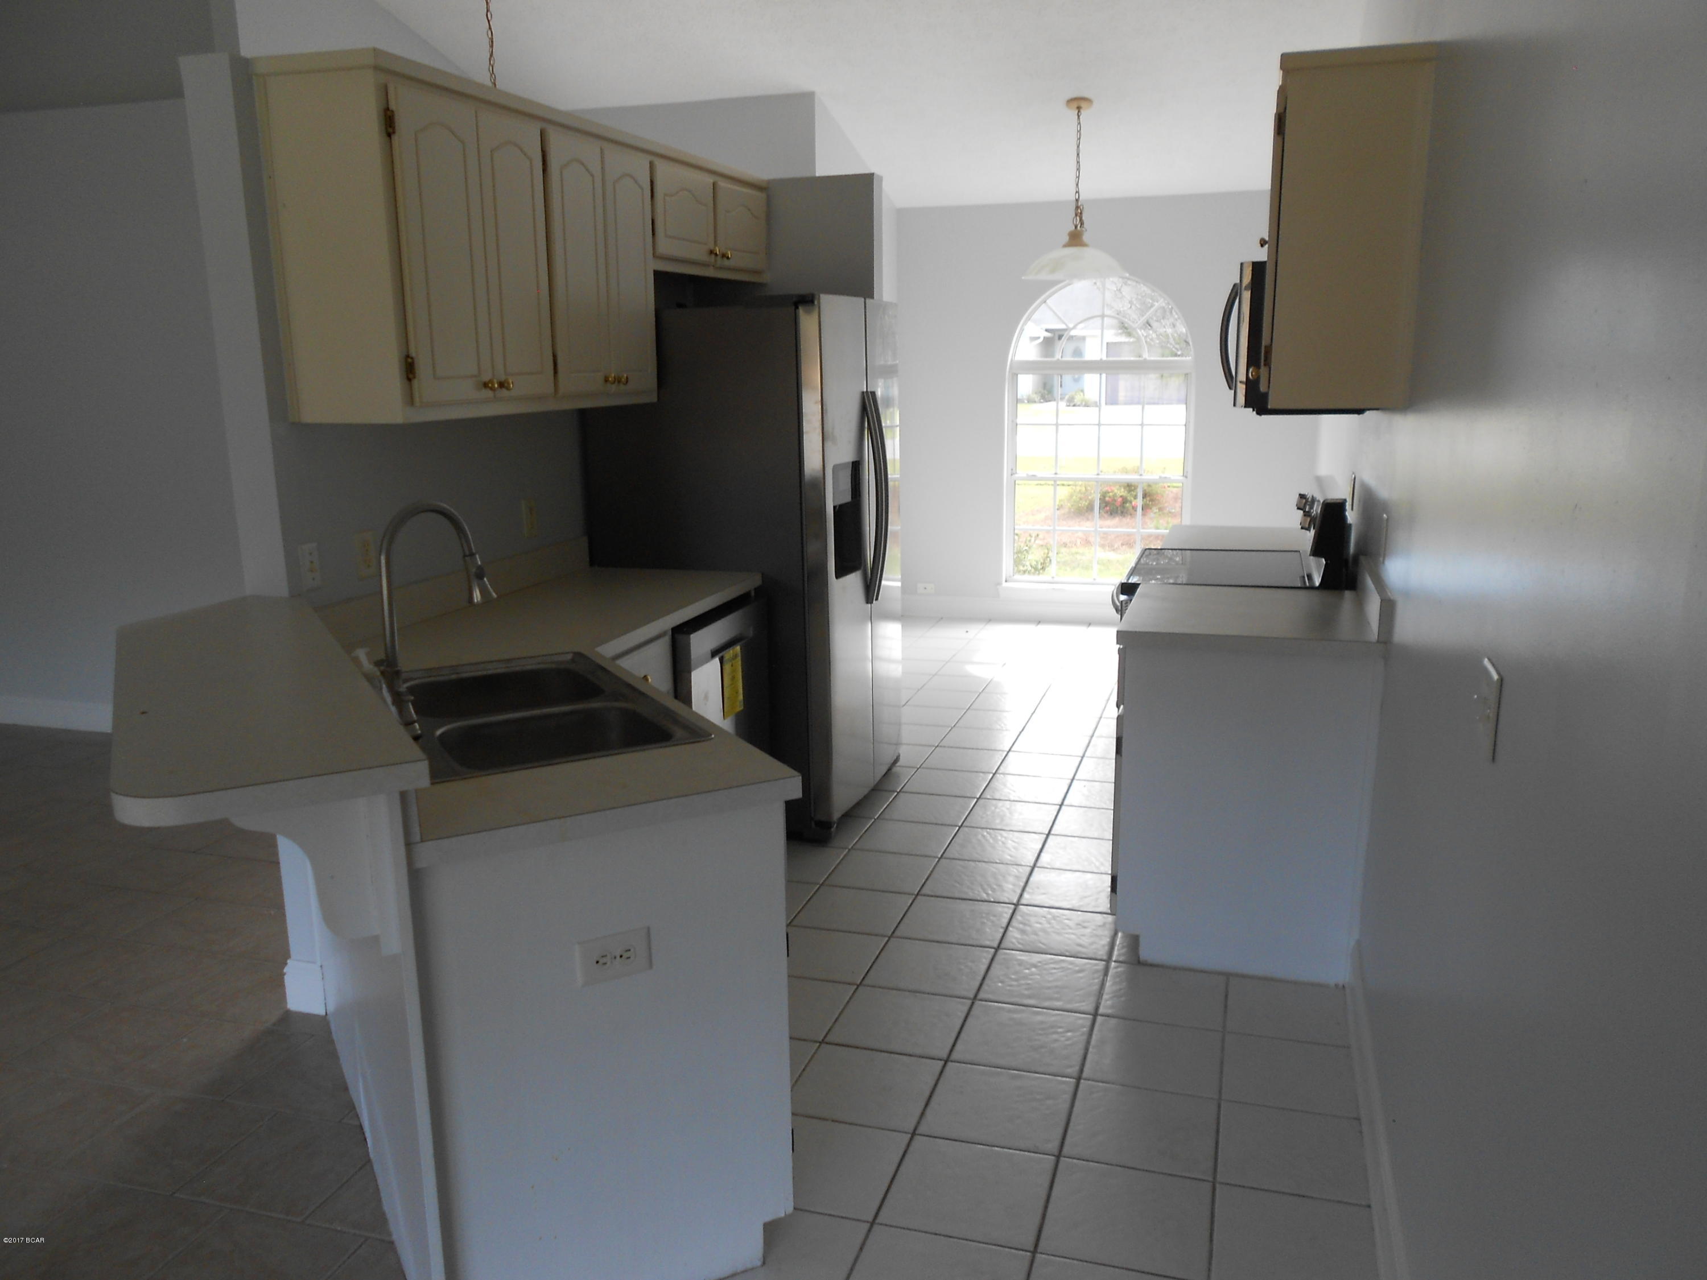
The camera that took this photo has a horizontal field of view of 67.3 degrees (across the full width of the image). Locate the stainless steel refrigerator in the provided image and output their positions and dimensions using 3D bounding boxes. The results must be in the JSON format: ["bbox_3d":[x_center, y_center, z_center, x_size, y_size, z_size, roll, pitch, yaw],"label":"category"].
[{"bbox_3d":[-0.318,-0.304,4.711,0.898,1.790,0.905,3,13,17],"label":"stainless steel refrigerator"}]

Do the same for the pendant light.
[{"bbox_3d":[1.069,-2.149,6.117,0.496,0.807,0.496,3,13,17],"label":"pendant light"}]

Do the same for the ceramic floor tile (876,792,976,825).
[{"bbox_3d":[0.274,0.616,4.641,0.300,0.010,0.297,3,13,17],"label":"ceramic floor tile"}]

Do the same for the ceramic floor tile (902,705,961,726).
[{"bbox_3d":[0.342,0.352,5.845,0.300,0.010,0.297,3,13,17],"label":"ceramic floor tile"}]

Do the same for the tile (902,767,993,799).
[{"bbox_3d":[0.364,0.553,4.919,0.300,0.010,0.297,3,13,17],"label":"tile"}]

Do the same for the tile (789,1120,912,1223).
[{"bbox_3d":[-0.064,1.076,2.619,0.301,0.011,0.301,3,12,17],"label":"tile"}]

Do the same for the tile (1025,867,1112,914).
[{"bbox_3d":[0.677,0.771,3.918,0.297,0.010,0.294,3,13,17],"label":"tile"}]

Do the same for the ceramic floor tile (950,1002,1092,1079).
[{"bbox_3d":[0.414,0.971,3.116,0.303,0.010,0.303,3,13,17],"label":"ceramic floor tile"}]

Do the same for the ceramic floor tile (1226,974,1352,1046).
[{"bbox_3d":[1.075,0.920,3.166,0.285,0.010,0.297,3,13,17],"label":"ceramic floor tile"}]

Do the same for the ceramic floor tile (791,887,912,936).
[{"bbox_3d":[0.004,0.803,3.807,0.300,0.010,0.297,3,13,17],"label":"ceramic floor tile"}]

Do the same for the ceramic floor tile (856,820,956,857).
[{"bbox_3d":[0.188,0.691,4.451,0.303,0.010,0.303,3,13,17],"label":"ceramic floor tile"}]

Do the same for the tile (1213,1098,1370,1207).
[{"bbox_3d":[0.897,1.048,2.614,0.286,0.010,0.294,3,13,17],"label":"tile"}]

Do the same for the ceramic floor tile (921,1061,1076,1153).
[{"bbox_3d":[0.323,1.033,2.828,0.303,0.010,0.303,3,13,17],"label":"ceramic floor tile"}]

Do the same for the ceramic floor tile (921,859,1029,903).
[{"bbox_3d":[0.386,0.757,4.007,0.297,0.010,0.294,3,13,17],"label":"ceramic floor tile"}]

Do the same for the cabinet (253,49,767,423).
[{"bbox_3d":[-0.825,-1.118,3.931,0.338,0.795,2.268,3,13,18],"label":"cabinet"}]

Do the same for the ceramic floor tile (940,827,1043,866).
[{"bbox_3d":[0.475,0.695,4.289,0.297,0.010,0.294,3,13,17],"label":"ceramic floor tile"}]

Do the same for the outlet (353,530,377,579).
[{"bbox_3d":[-1.237,-0.214,3.265,0.007,0.116,0.072,3,13,17],"label":"outlet"}]

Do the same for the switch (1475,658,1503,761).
[{"bbox_3d":[0.871,0.096,1.765,0.008,0.115,0.120,3,12,17],"label":"switch"}]

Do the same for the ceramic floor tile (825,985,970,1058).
[{"bbox_3d":[0.117,0.943,3.163,0.297,0.010,0.294,3,13,17],"label":"ceramic floor tile"}]

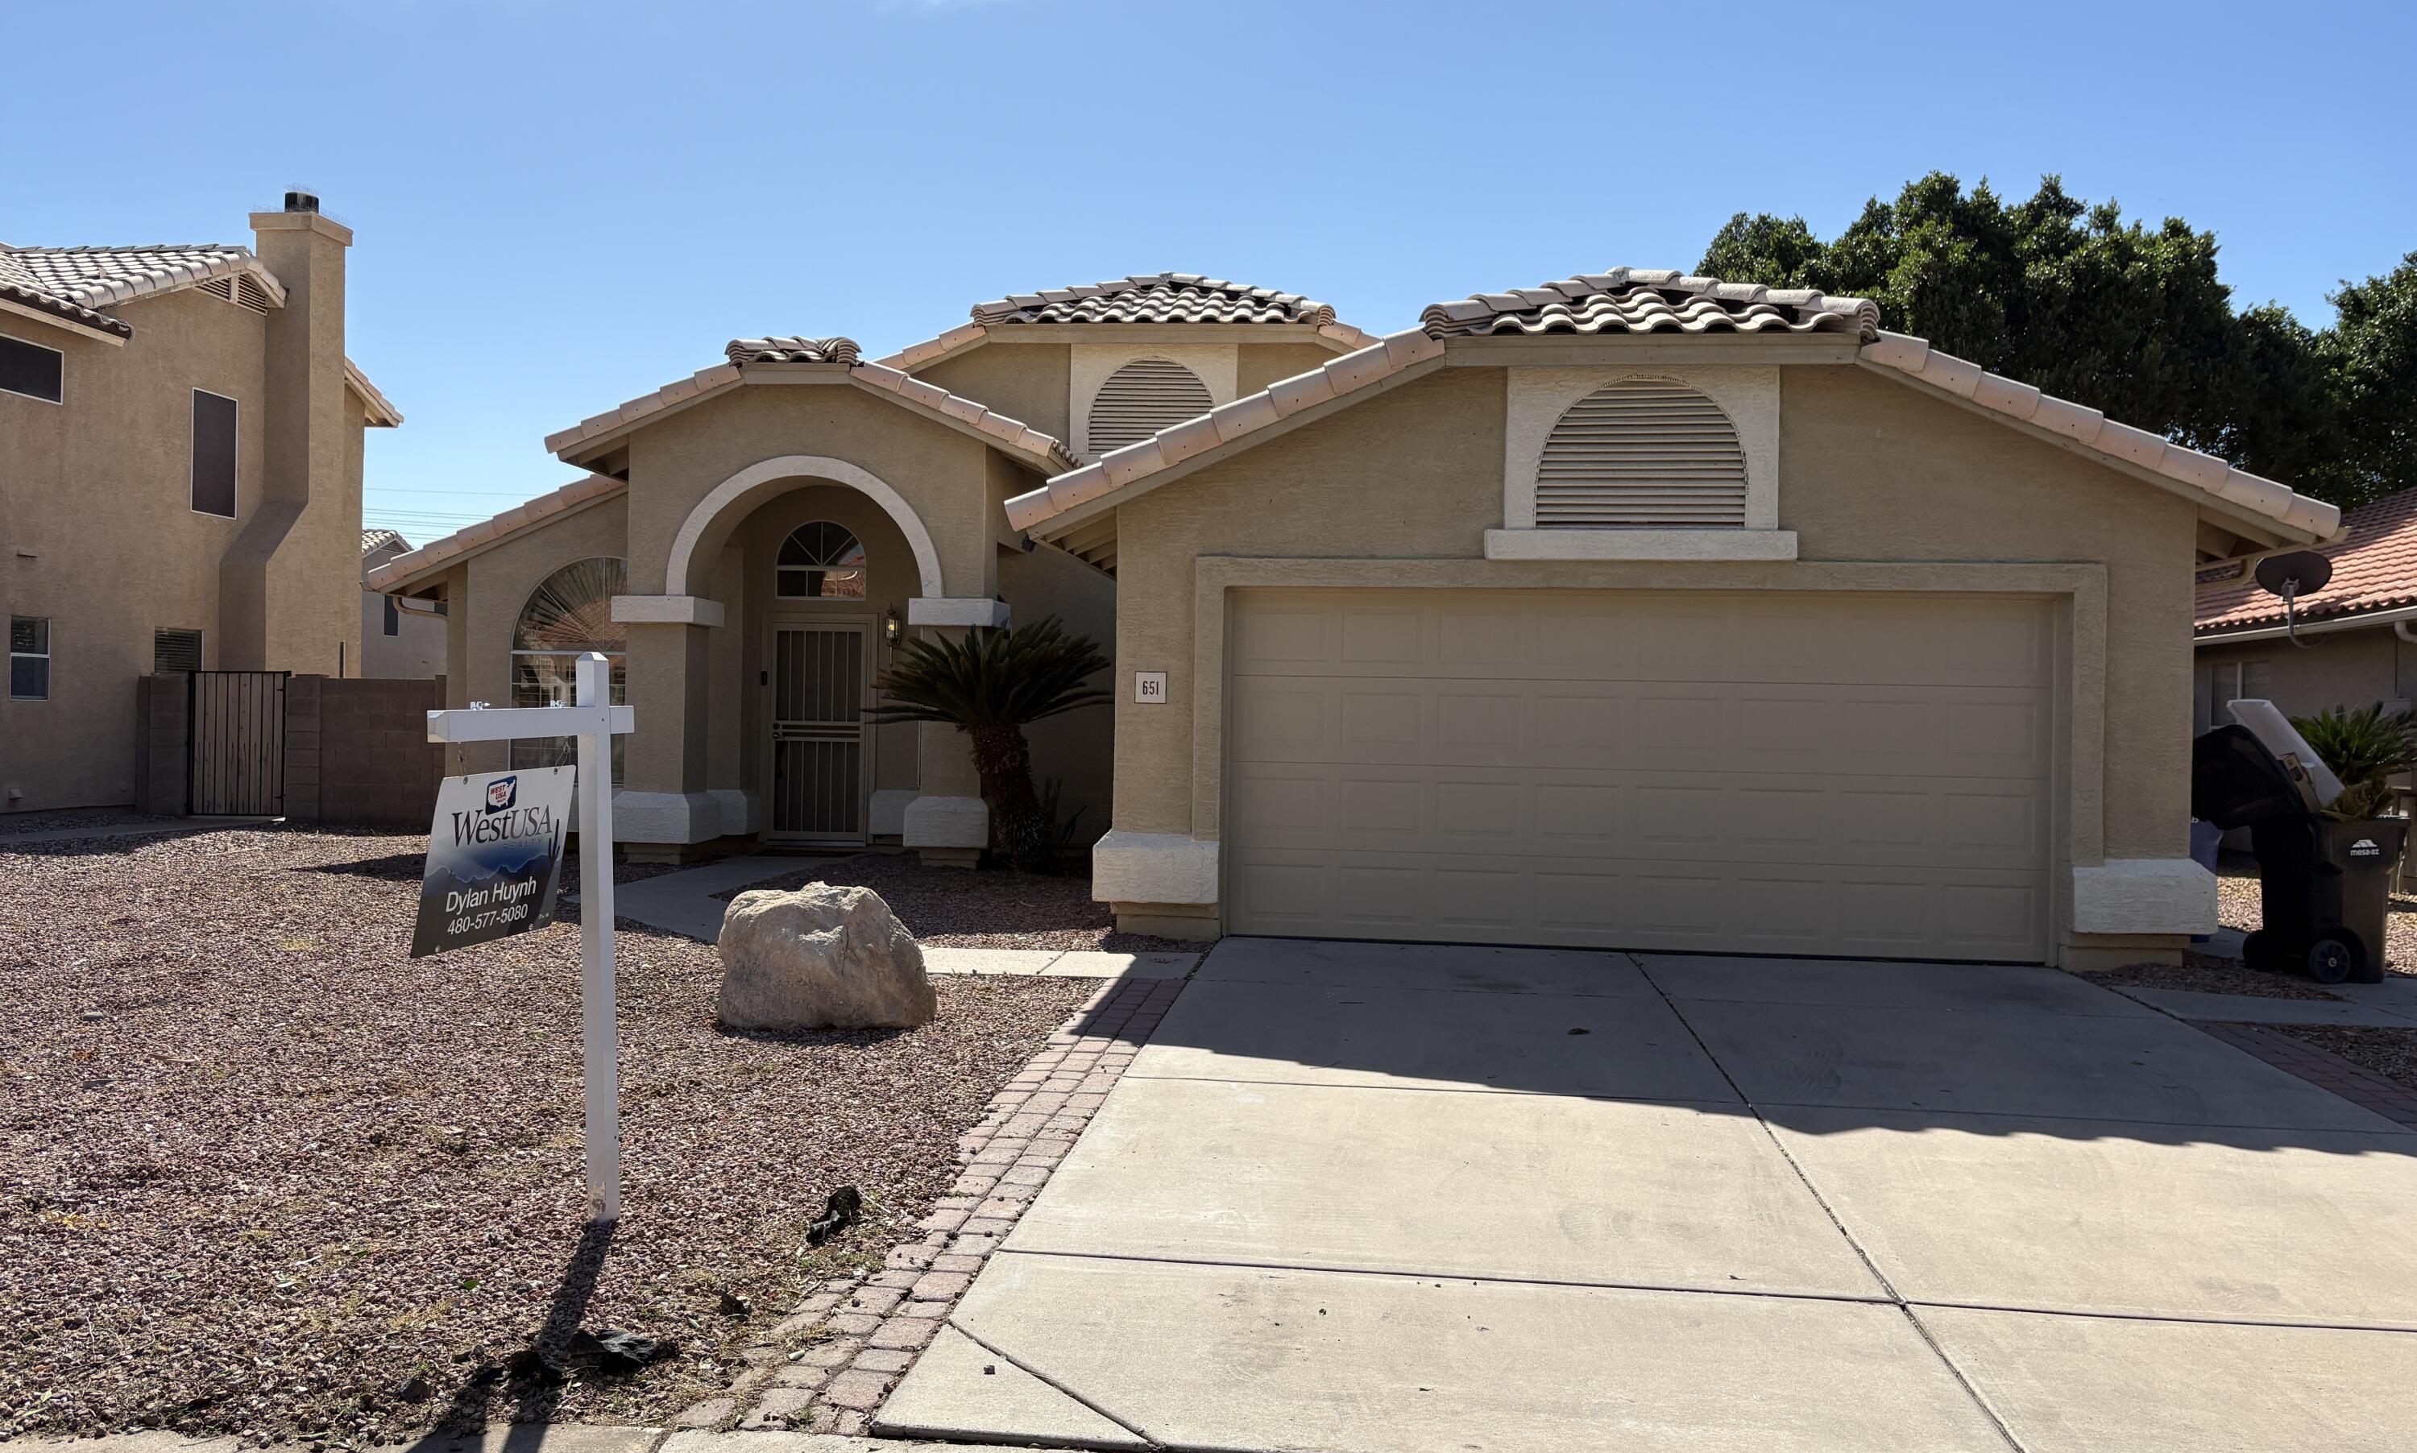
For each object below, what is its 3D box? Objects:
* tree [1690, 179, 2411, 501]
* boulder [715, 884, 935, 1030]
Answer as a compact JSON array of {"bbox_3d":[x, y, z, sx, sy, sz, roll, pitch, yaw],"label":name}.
[{"bbox_3d":[11.700,-3.200,25.500,9.500,9.200,8.500,1,0,0],"label":"tree"},{"bbox_3d":[-1.800,1.035,8.550,1.020,0.630,0.760,1,0,0],"label":"boulder"}]

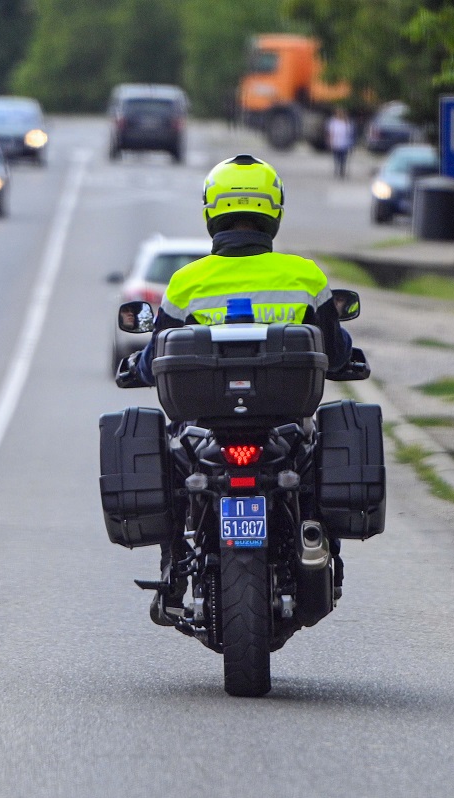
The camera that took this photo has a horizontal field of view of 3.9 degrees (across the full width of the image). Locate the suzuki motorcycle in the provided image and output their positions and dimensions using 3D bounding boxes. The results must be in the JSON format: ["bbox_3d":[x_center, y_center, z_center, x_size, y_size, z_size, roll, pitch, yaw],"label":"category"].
[{"bbox_3d":[0.055,0.275,22.400,0.920,1.380,2.280,-1,1,0],"label":"suzuki motorcycle"}]

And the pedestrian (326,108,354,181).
[{"bbox_3d":[2.743,-6.188,161.000,0.550,1.660,0.350,0,1,0],"label":"pedestrian"}]

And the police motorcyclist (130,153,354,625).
[{"bbox_3d":[0.050,-0.036,22.600,0.750,1.580,0.800,0,1,0],"label":"police motorcyclist"}]

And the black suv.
[{"bbox_3d":[-1.895,-6.618,160.800,1.820,1.780,4.450,0,3,-1],"label":"black suv"}]

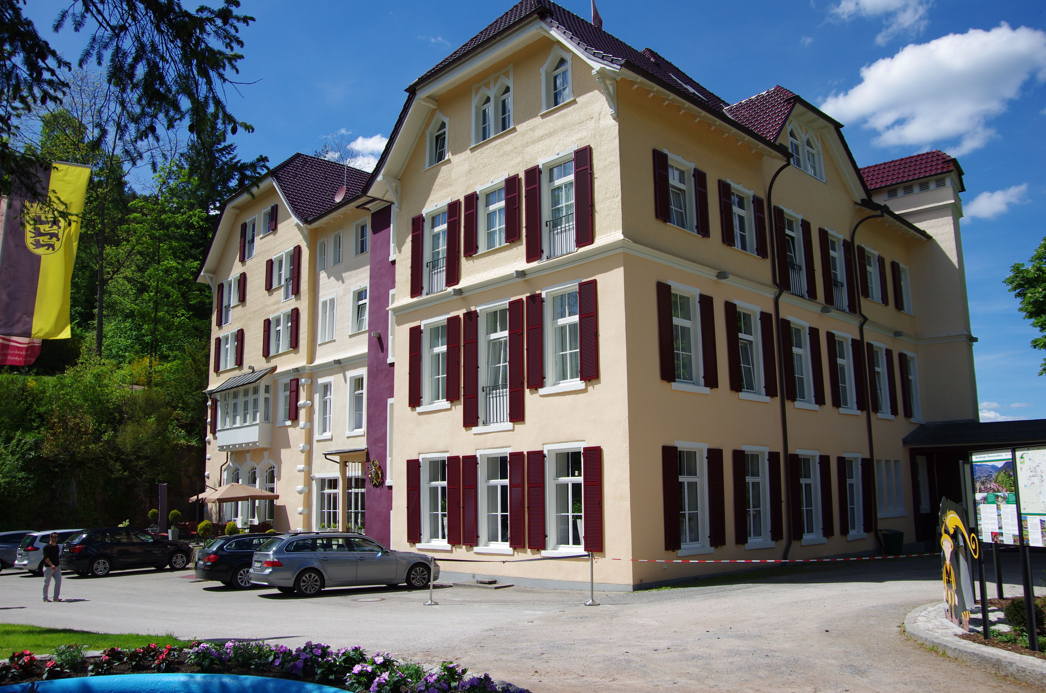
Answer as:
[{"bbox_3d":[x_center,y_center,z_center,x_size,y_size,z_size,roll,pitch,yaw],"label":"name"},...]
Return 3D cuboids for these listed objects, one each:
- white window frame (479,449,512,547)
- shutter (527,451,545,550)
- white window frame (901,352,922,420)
[{"bbox_3d":[-0.750,4.181,21.465,0.220,2.710,1.380,10,-15,-44],"label":"white window frame"},{"bbox_3d":[0.313,3.922,20.047,0.584,2.464,0.060,-11,-15,43],"label":"shutter"},{"bbox_3d":[15.446,1.602,31.093,1.400,2.800,0.200,9,-15,-42],"label":"white window frame"}]

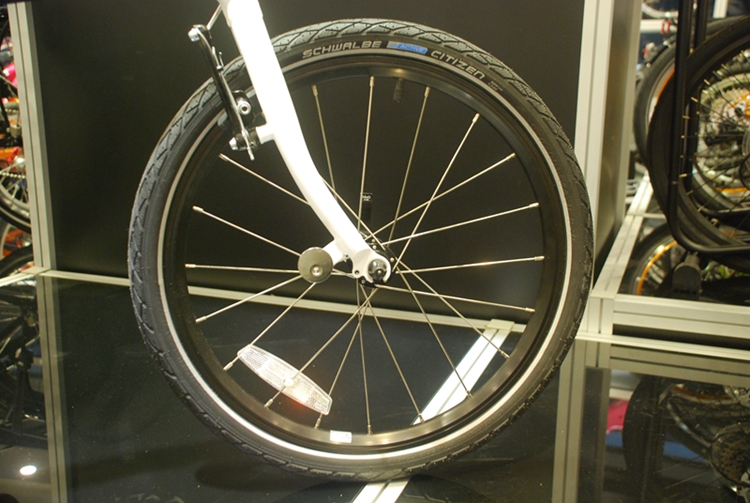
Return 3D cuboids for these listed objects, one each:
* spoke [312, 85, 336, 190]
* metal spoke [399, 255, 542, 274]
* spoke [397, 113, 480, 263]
[{"bbox_3d":[-0.044,-0.083,0.858,0.004,0.184,0.004,-14,19,-6],"label":"spoke"},{"bbox_3d":[0.093,0.016,0.895,0.187,0.004,0.004,-5,10,0],"label":"metal spoke"},{"bbox_3d":[0.064,-0.061,0.849,0.004,0.191,0.004,29,-4,-12],"label":"spoke"}]

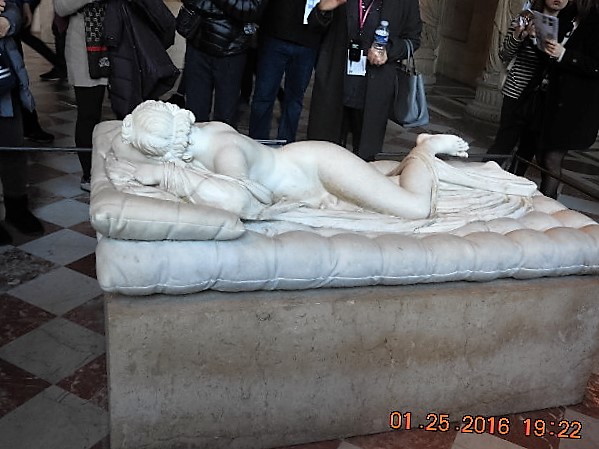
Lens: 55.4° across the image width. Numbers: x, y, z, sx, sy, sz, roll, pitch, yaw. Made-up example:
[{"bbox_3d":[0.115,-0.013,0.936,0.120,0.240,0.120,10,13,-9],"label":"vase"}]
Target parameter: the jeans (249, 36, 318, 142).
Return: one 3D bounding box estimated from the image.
[{"bbox_3d":[-0.132,-0.678,3.682,0.430,1.030,0.290,3,23,-9],"label":"jeans"}]

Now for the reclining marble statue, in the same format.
[{"bbox_3d":[0.168,-0.234,1.869,1.522,0.311,0.580,-1,24,-19],"label":"reclining marble statue"}]

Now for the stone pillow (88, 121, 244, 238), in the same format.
[{"bbox_3d":[-0.425,-0.166,1.725,0.374,0.146,0.780,-1,24,-19],"label":"stone pillow"}]

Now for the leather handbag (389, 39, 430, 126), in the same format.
[{"bbox_3d":[0.701,-0.877,3.535,0.165,0.490,0.280,-2,24,-20],"label":"leather handbag"}]

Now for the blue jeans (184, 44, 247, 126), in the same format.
[{"bbox_3d":[-0.534,-0.599,3.501,0.400,0.950,0.270,3,23,-9],"label":"blue jeans"}]

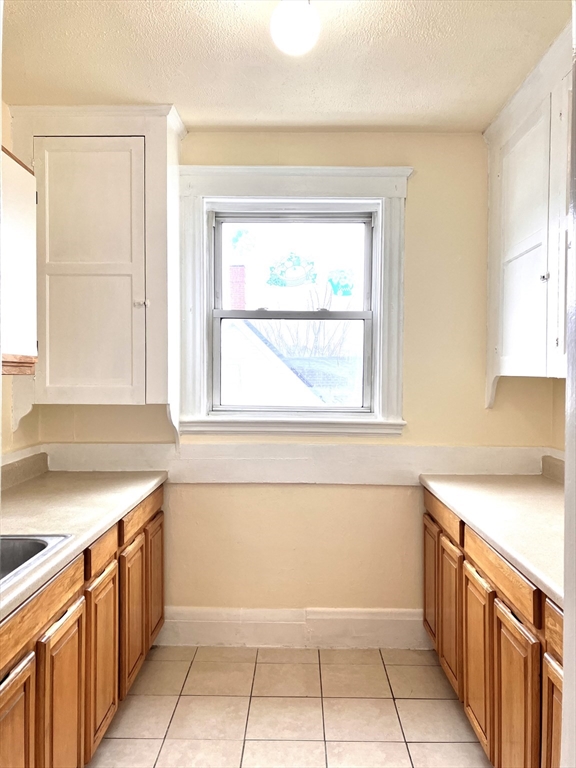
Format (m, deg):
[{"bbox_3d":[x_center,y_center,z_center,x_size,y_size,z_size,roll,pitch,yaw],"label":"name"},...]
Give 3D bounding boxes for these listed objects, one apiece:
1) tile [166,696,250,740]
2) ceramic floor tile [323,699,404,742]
[{"bbox_3d":[-0.320,1.376,2.562,0.307,0.010,0.307,0,2,1],"label":"tile"},{"bbox_3d":[0.302,1.379,2.549,0.307,0.010,0.307,0,2,1],"label":"ceramic floor tile"}]

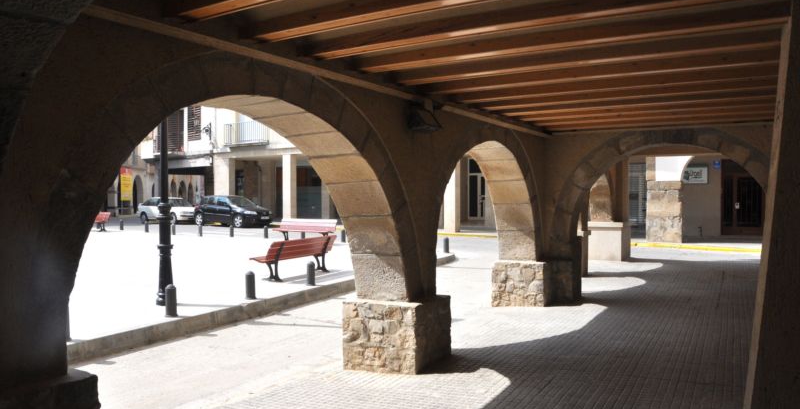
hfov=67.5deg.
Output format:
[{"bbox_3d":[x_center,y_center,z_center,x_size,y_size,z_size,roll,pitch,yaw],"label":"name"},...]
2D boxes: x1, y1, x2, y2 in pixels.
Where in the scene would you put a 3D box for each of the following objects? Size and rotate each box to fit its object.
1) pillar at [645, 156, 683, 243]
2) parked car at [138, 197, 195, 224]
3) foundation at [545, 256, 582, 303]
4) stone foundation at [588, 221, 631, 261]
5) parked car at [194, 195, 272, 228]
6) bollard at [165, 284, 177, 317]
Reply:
[{"bbox_3d":[8.350,-0.140,18.800,1.000,2.700,0.650,1,2,30],"label":"pillar"},{"bbox_3d":[-12.293,0.304,32.561,4.200,1.400,1.700,1,2,30],"label":"parked car"},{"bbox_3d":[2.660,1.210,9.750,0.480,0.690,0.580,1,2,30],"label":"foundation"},{"bbox_3d":[5.691,0.956,16.538,1.000,1.080,1.100,1,2,30],"label":"stone foundation"},{"bbox_3d":[-8.421,0.335,30.070,4.150,1.470,1.720,1,2,30],"label":"parked car"},{"bbox_3d":[-2.946,1.237,7.700,0.135,0.420,0.135,1,2,30],"label":"bollard"}]

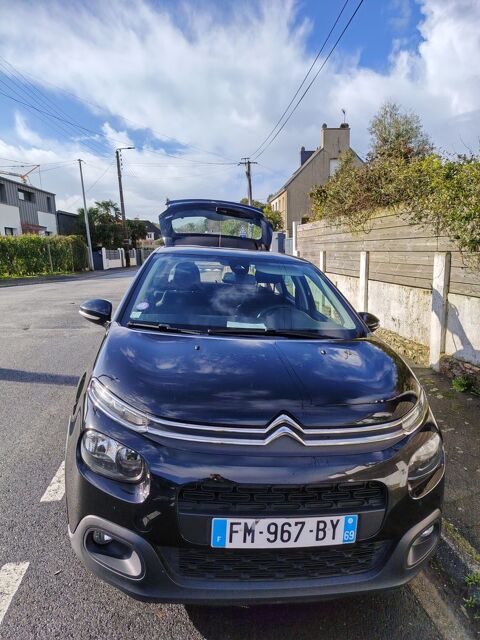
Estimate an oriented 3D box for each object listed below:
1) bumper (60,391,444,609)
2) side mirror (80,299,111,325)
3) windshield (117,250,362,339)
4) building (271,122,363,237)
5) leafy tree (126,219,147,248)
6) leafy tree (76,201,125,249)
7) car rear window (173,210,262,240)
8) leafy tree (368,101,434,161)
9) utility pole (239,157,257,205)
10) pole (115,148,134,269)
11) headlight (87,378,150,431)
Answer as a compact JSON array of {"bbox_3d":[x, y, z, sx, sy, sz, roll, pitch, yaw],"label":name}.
[{"bbox_3d":[0.127,0.706,1.800,1.740,0.635,0.600,2,8,-8],"label":"bumper"},{"bbox_3d":[-0.915,-0.060,2.833,0.225,0.165,0.200,2,8,-8],"label":"side mirror"},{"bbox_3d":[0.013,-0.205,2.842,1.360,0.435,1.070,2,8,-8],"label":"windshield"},{"bbox_3d":[7.155,-10.739,38.913,8.000,10.000,10.000,-3,12,-3],"label":"building"},{"bbox_3d":[-8.656,-6.850,37.338,1.800,3.300,1.800,-2,12,0],"label":"leafy tree"},{"bbox_3d":[-10.839,-6.907,34.472,3.700,4.600,3.500,-2,12,0],"label":"leafy tree"},{"bbox_3d":[-0.263,-1.053,4.985,1.080,0.340,0.440,2,8,-8],"label":"car rear window"},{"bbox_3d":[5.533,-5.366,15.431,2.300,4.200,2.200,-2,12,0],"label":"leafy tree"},{"bbox_3d":[0.732,-8.985,35.820,1.400,8.000,0.400,-2,12,0],"label":"utility pole"},{"bbox_3d":[-8.097,-7.944,31.861,1.200,8.400,0.350,-2,12,0],"label":"pole"},{"bbox_3d":[-0.486,0.323,1.742,0.280,0.120,0.350,2,8,-8],"label":"headlight"}]

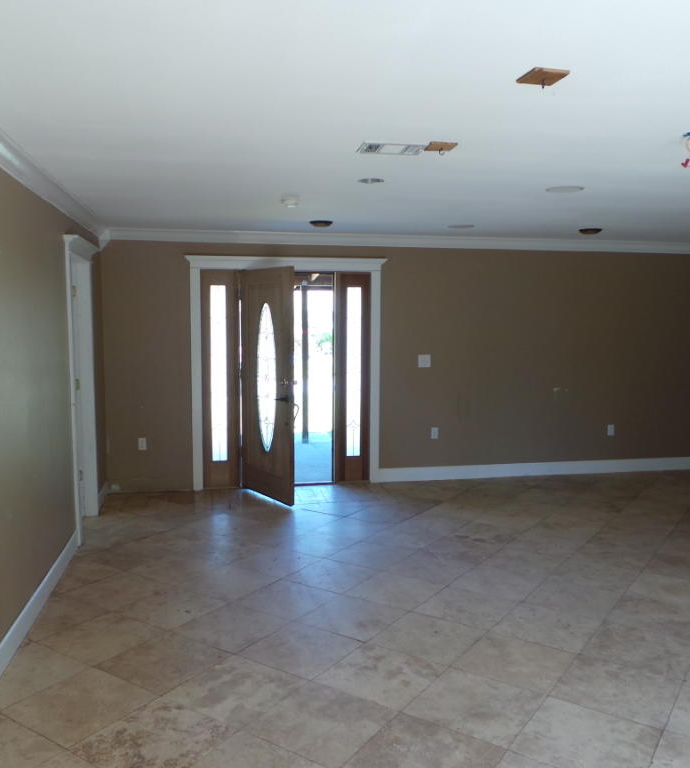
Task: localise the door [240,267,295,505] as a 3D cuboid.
[{"bbox_3d":[-0.690,0.008,6.129,0.050,2.045,0.860,-4,7,-37],"label":"door"}]

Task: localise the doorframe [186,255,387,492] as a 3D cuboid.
[{"bbox_3d":[-0.536,-0.093,6.538,1.880,2.190,0.140,-1,5,-11],"label":"doorframe"}]

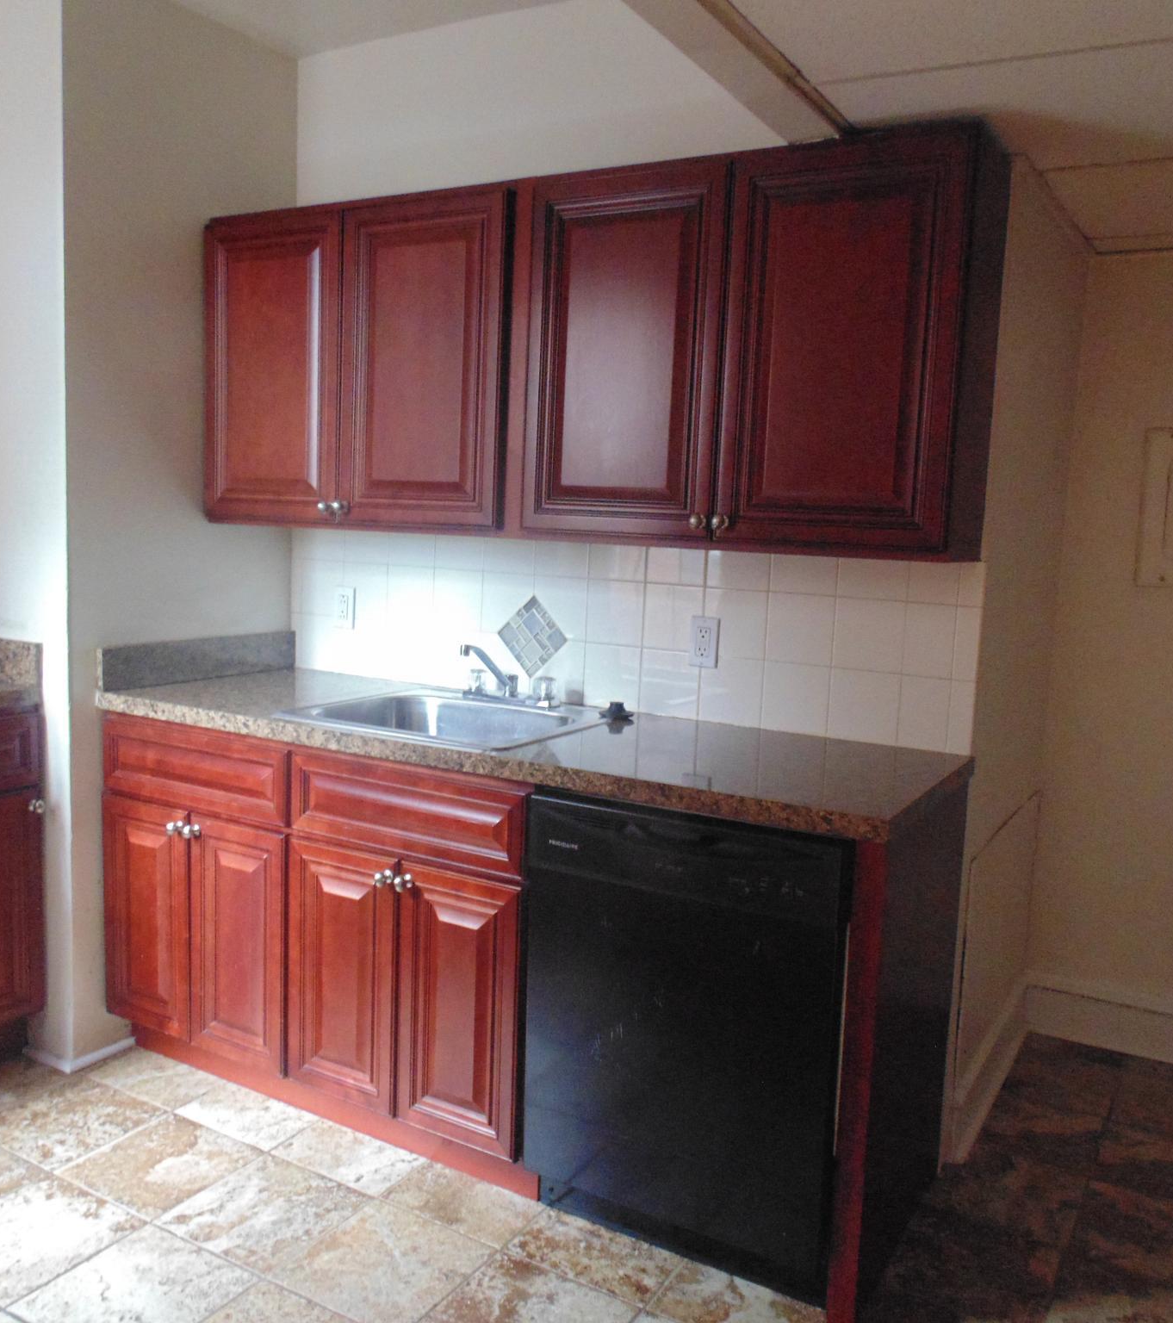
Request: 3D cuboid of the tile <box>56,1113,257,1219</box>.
[{"bbox_3d":[-0.876,1.037,2.319,0.298,0.010,0.291,6,7,30],"label":"tile"}]

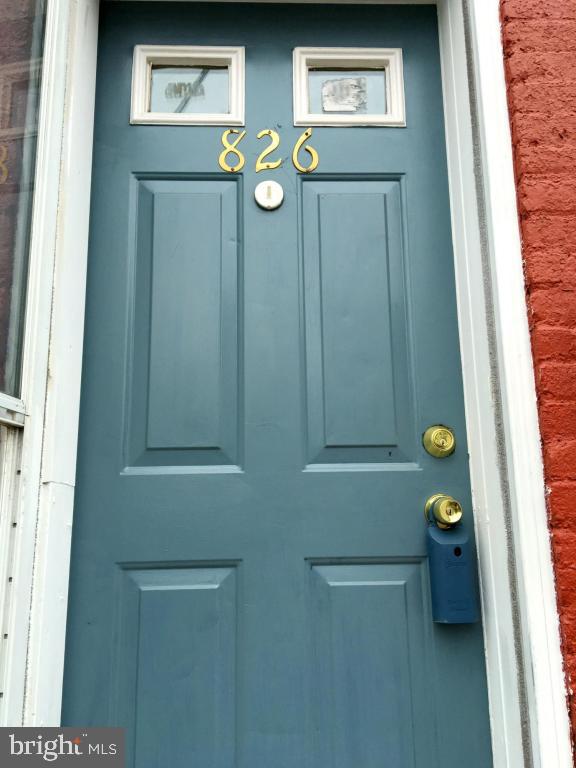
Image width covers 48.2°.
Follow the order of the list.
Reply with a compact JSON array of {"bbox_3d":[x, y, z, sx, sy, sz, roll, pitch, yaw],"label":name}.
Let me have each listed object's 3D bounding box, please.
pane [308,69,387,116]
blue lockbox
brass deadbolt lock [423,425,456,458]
[{"bbox_3d":[0.137,-0.670,1.474,0.180,0.126,0.020,0,-12,-2],"label":"pane"},{"bbox_3d":[0.310,0.349,1.217,0.069,0.190,0.054,0,-12,-2],"label":"blue lockbox"},{"bbox_3d":[0.307,0.115,1.292,0.066,0.066,0.028,0,-12,-2],"label":"brass deadbolt lock"}]

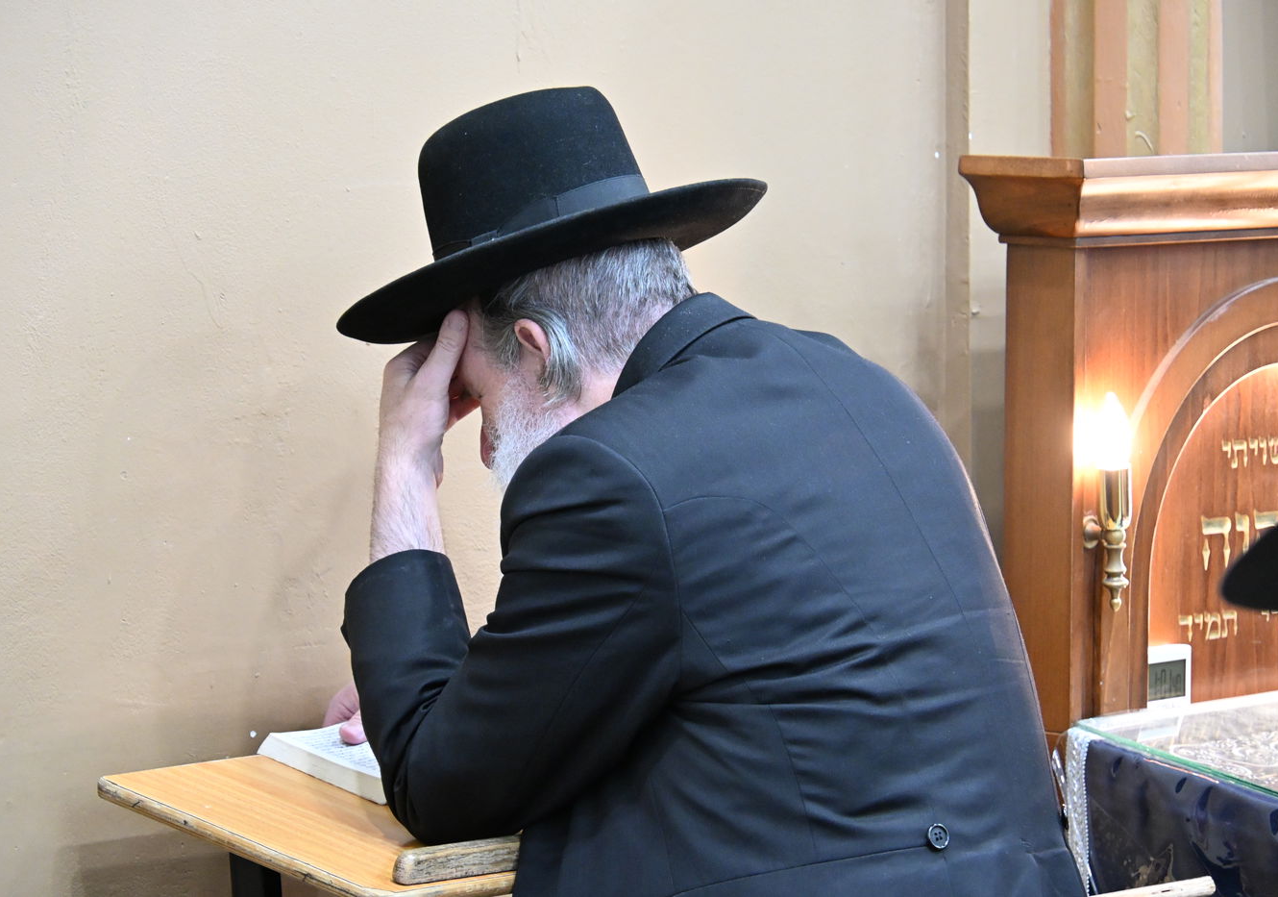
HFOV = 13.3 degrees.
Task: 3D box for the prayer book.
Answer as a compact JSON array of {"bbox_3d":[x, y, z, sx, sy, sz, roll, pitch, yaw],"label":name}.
[{"bbox_3d":[-0.190,0.269,4.895,0.235,0.030,0.175,-5,17,-42],"label":"prayer book"}]

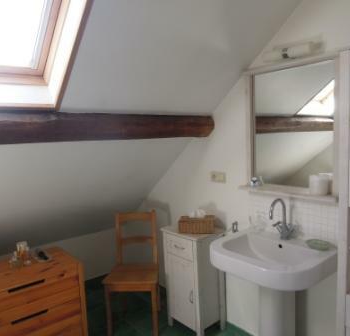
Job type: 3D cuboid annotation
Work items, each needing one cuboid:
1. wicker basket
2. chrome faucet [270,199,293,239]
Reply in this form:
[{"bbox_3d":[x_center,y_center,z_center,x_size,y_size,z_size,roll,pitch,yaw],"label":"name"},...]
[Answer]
[{"bbox_3d":[0.176,0.435,2.371,0.265,0.099,0.130,-1,6,12],"label":"wicker basket"},{"bbox_3d":[0.649,0.329,1.937,0.178,0.267,0.140,-8,8,-41],"label":"chrome faucet"}]

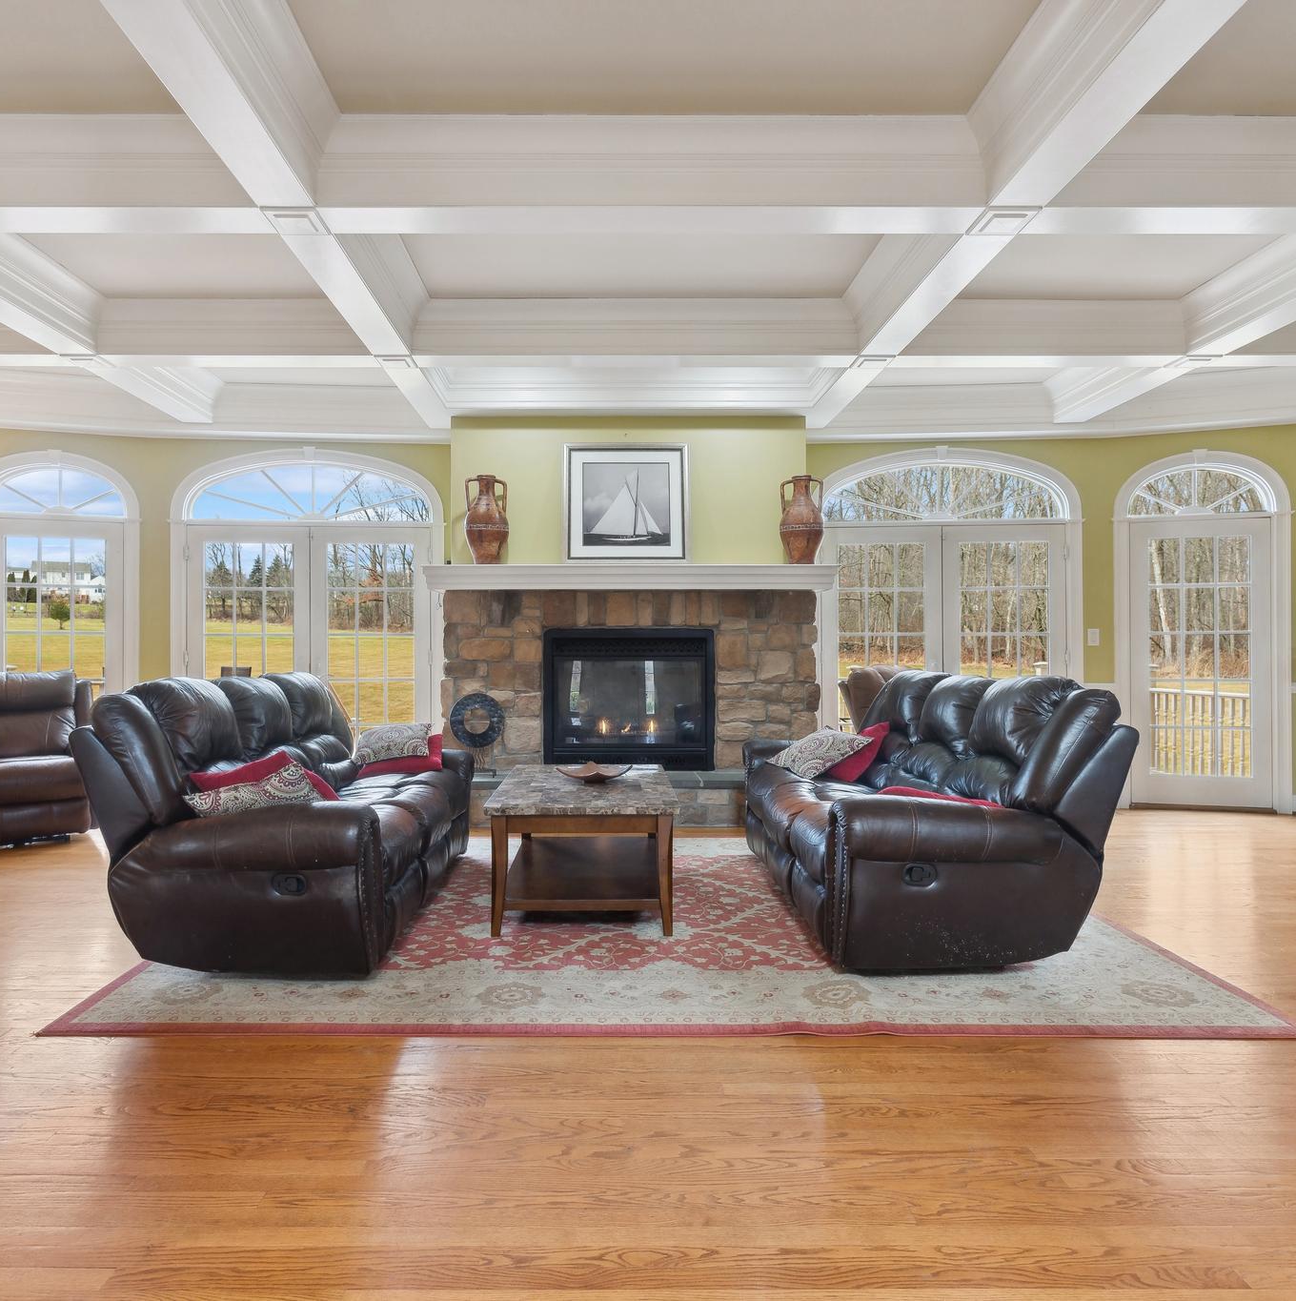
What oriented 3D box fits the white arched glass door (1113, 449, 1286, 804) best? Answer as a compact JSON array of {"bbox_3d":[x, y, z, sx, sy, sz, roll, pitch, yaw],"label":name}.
[{"bbox_3d":[3.860,-0.136,6.030,1.090,2.490,0.130,0,0,16],"label":"white arched glass door"}]

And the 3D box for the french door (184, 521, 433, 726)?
[{"bbox_3d":[-2.530,0.100,6.530,1.800,2.050,0.080,0,0,-4],"label":"french door"}]

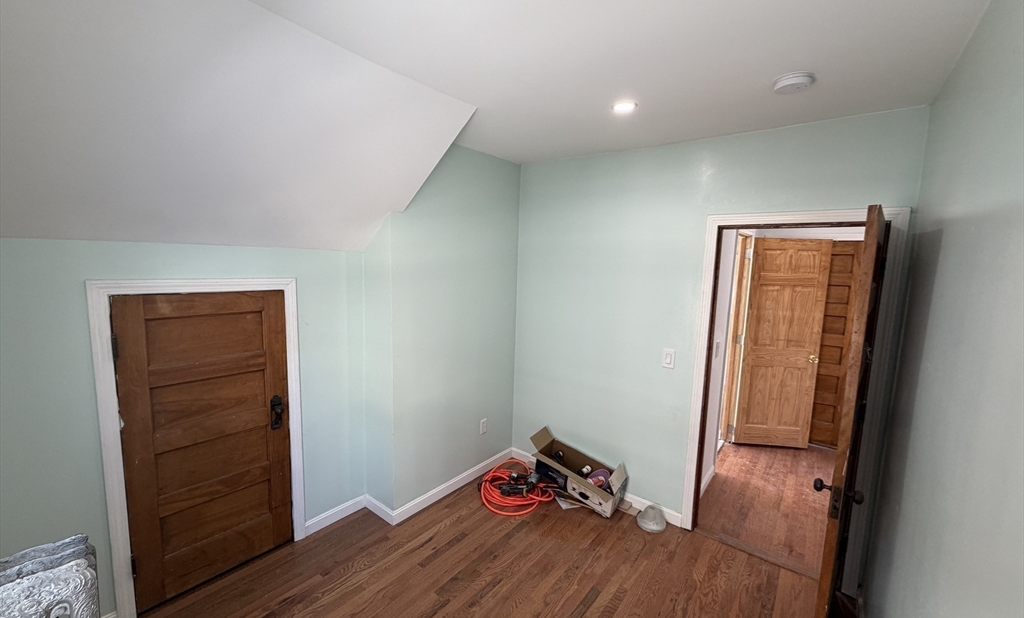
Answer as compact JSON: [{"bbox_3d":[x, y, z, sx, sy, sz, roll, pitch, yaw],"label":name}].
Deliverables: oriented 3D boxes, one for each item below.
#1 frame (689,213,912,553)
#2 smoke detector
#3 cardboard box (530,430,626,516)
[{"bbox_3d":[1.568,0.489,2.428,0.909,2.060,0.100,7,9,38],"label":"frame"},{"bbox_3d":[1.169,-0.933,1.720,0.138,0.042,0.138,7,9,38],"label":"smoke detector"},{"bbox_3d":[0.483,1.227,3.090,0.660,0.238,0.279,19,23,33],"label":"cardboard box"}]

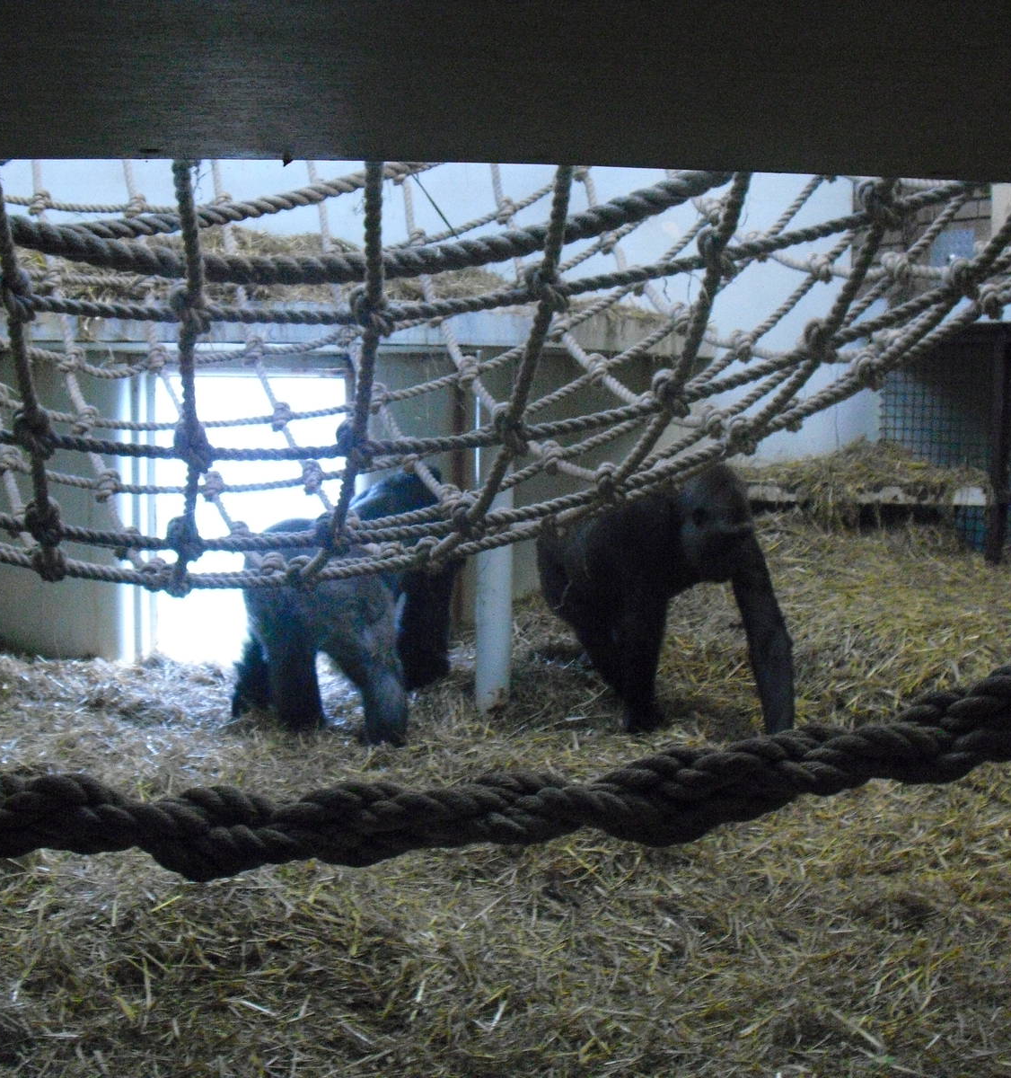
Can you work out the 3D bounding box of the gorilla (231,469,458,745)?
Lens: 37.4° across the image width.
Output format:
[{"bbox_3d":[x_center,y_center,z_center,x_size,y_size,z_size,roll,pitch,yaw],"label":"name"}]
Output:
[{"bbox_3d":[-0.560,0.167,5.295,0.560,0.920,0.950,2,6,22],"label":"gorilla"}]

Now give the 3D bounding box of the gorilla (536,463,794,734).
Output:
[{"bbox_3d":[0.540,0.182,5.146,0.850,0.920,0.500,5,7,38],"label":"gorilla"}]

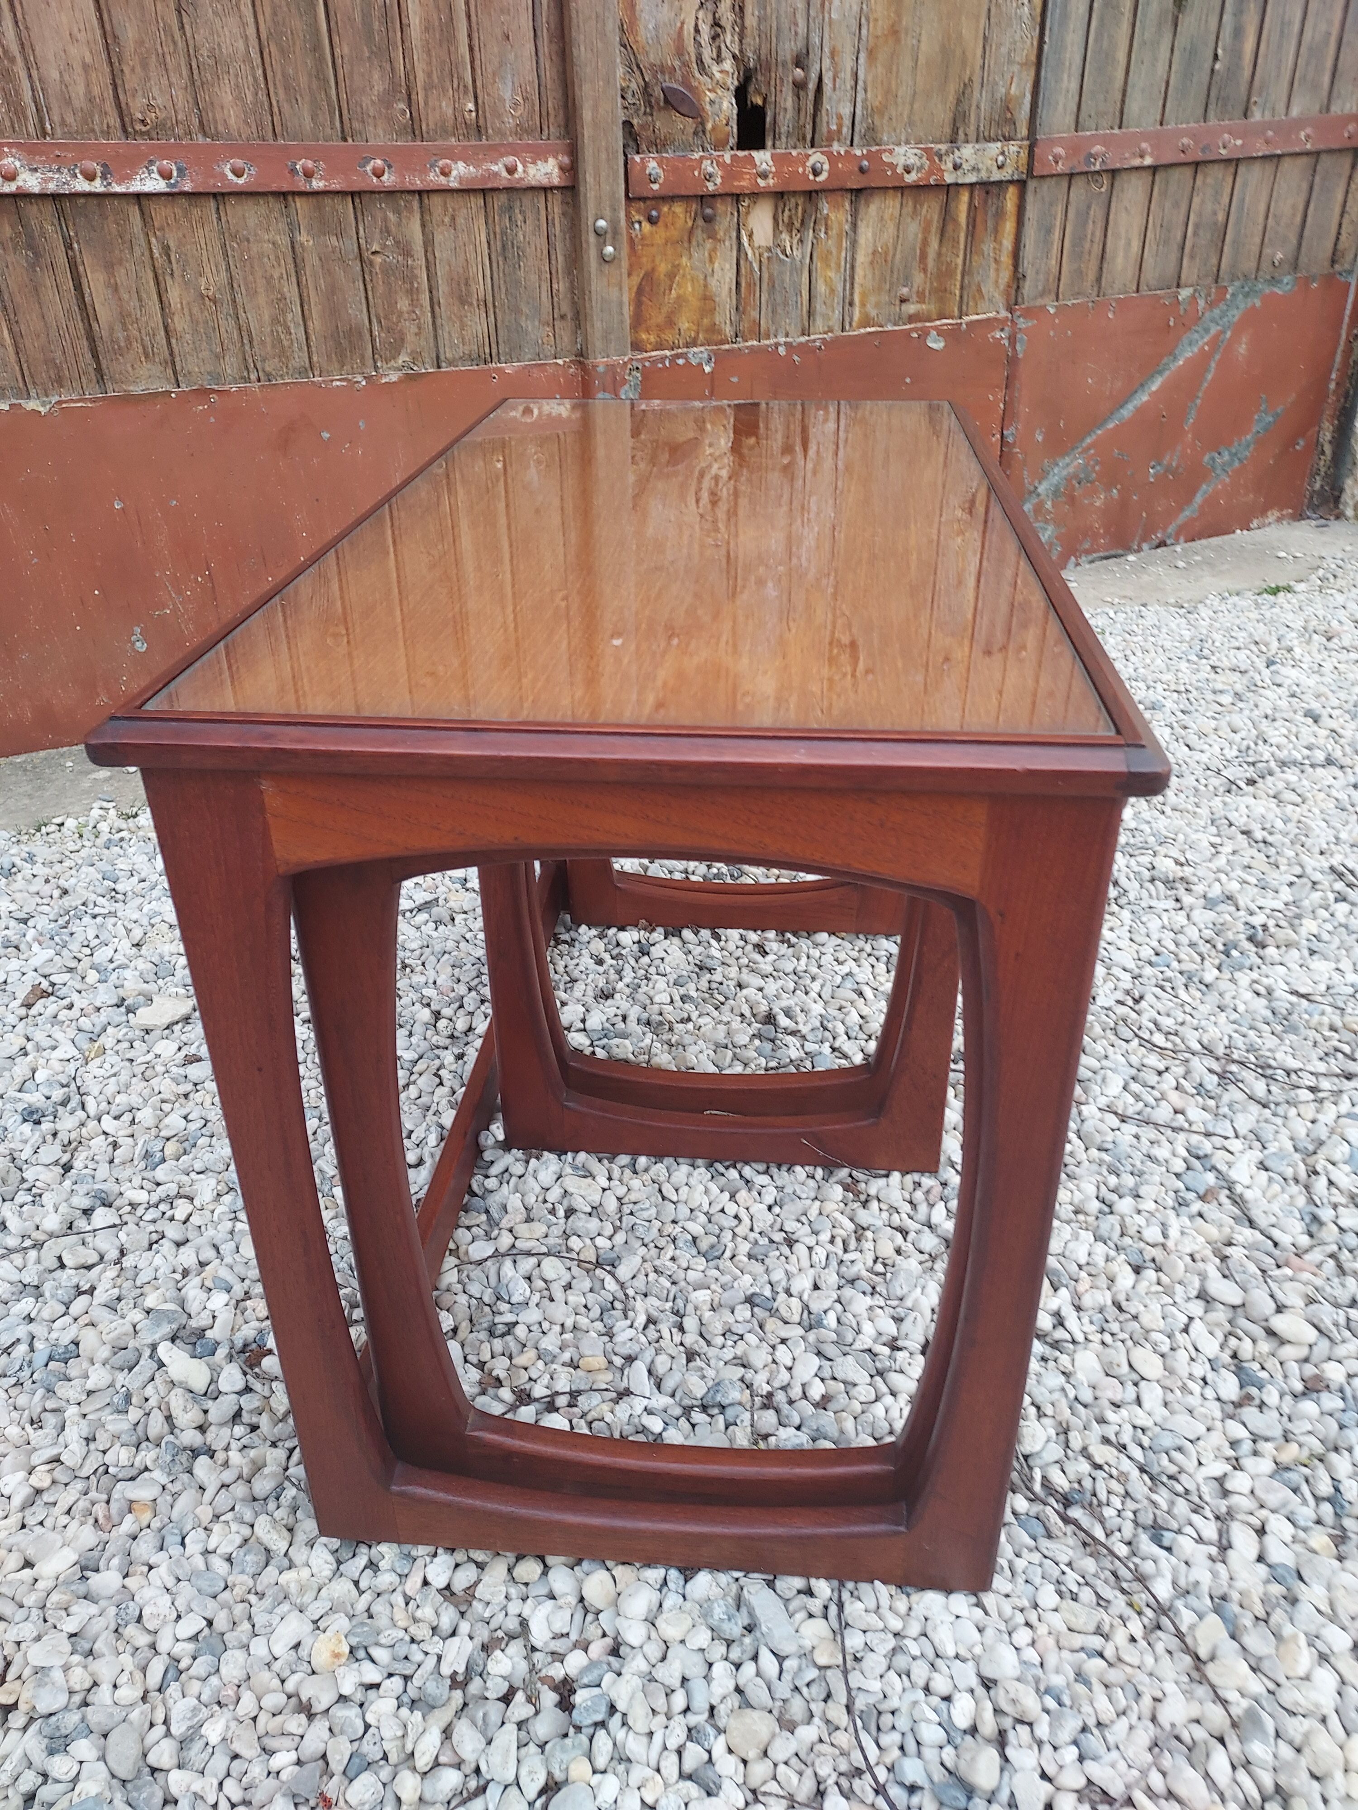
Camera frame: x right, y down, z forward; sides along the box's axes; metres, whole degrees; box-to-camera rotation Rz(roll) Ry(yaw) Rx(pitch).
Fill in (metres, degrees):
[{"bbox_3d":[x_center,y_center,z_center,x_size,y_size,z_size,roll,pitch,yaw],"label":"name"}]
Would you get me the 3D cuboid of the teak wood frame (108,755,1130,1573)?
[{"bbox_3d":[0.009,-0.017,0.872,0.400,0.520,0.680,2,32,5],"label":"teak wood frame"}]

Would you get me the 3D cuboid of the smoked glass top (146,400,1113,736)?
[{"bbox_3d":[0.006,-0.232,0.734,0.355,0.010,0.649,2,32,5],"label":"smoked glass top"}]

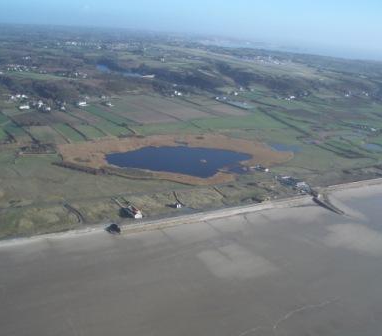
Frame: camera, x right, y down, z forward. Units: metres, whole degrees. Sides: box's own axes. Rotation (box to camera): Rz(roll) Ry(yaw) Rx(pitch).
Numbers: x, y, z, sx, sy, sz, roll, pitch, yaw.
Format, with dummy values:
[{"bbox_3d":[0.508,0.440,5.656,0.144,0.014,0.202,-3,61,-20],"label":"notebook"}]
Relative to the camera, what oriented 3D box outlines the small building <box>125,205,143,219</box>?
[{"bbox_3d":[-79.424,63.169,642.041,10.300,8.000,23.500,-6,19,-35],"label":"small building"}]

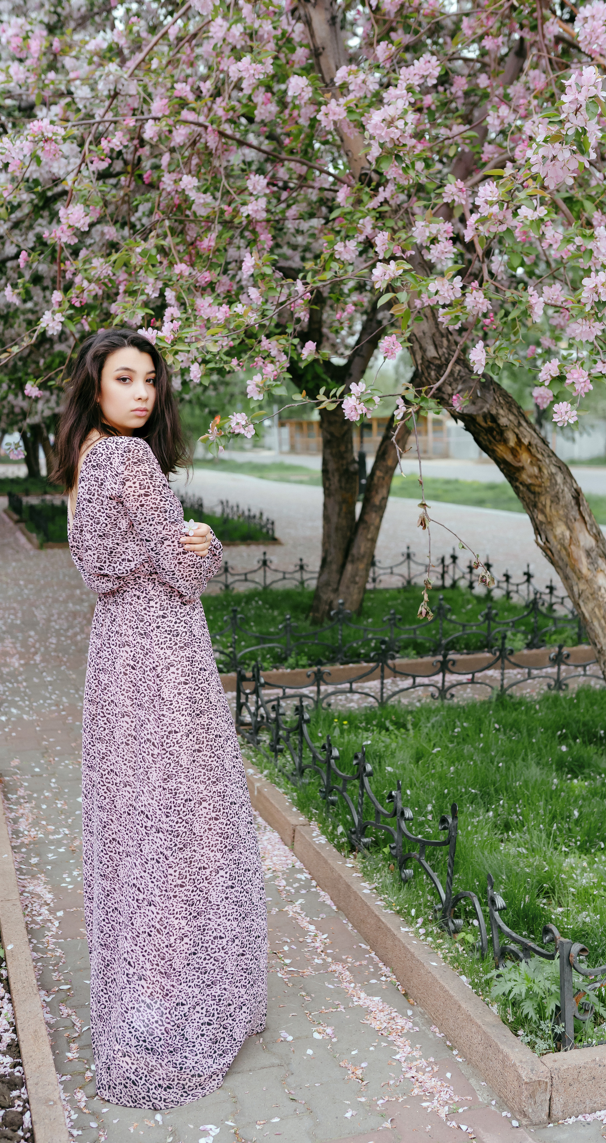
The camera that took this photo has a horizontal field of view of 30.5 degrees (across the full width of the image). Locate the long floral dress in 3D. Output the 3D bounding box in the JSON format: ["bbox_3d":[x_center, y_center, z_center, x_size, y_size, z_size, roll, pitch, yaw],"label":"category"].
[{"bbox_3d":[-0.301,0.412,2.513,0.420,1.434,0.430,-3,8,-25],"label":"long floral dress"}]

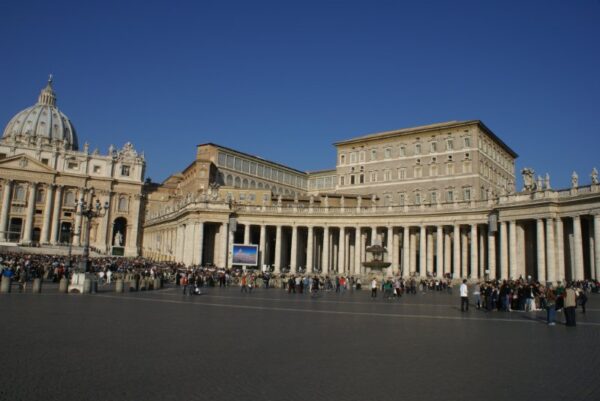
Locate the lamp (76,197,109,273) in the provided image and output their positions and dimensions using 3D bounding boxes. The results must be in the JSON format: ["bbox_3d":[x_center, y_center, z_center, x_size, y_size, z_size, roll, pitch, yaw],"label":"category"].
[{"bbox_3d":[-15.573,2.239,33.267,2.500,6.400,2.500,6,-10,-25],"label":"lamp"}]

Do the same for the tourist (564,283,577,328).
[{"bbox_3d":[11.261,4.363,18.747,0.500,1.700,0.360,-1,-10,16],"label":"tourist"}]

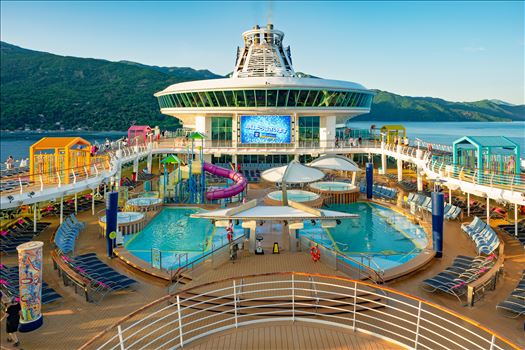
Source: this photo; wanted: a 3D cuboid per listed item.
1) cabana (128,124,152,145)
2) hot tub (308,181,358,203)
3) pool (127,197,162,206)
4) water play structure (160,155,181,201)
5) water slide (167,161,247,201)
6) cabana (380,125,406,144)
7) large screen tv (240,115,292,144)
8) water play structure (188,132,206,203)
[{"bbox_3d":[-17.328,-5.710,49.712,2.500,2.750,2.800,0,9,0],"label":"cabana"},{"bbox_3d":[6.610,1.611,32.667,4.100,1.050,4.100,0,9,0],"label":"hot tub"},{"bbox_3d":[-9.451,2.495,28.082,2.700,0.650,2.700,0,9,0],"label":"pool"},{"bbox_3d":[-8.303,0.192,31.899,1.550,4.040,1.550,0,9,0],"label":"water play structure"},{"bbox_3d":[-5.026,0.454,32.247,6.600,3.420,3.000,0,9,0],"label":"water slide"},{"bbox_3d":[18.678,-5.710,49.712,2.500,2.750,2.800,0,9,0],"label":"cabana"},{"bbox_3d":[0.556,-6.264,48.614,6.950,3.900,0.300,0,9,0],"label":"large screen tv"},{"bbox_3d":[-5.649,-0.686,30.882,1.400,6.090,1.400,0,9,0],"label":"water play structure"}]

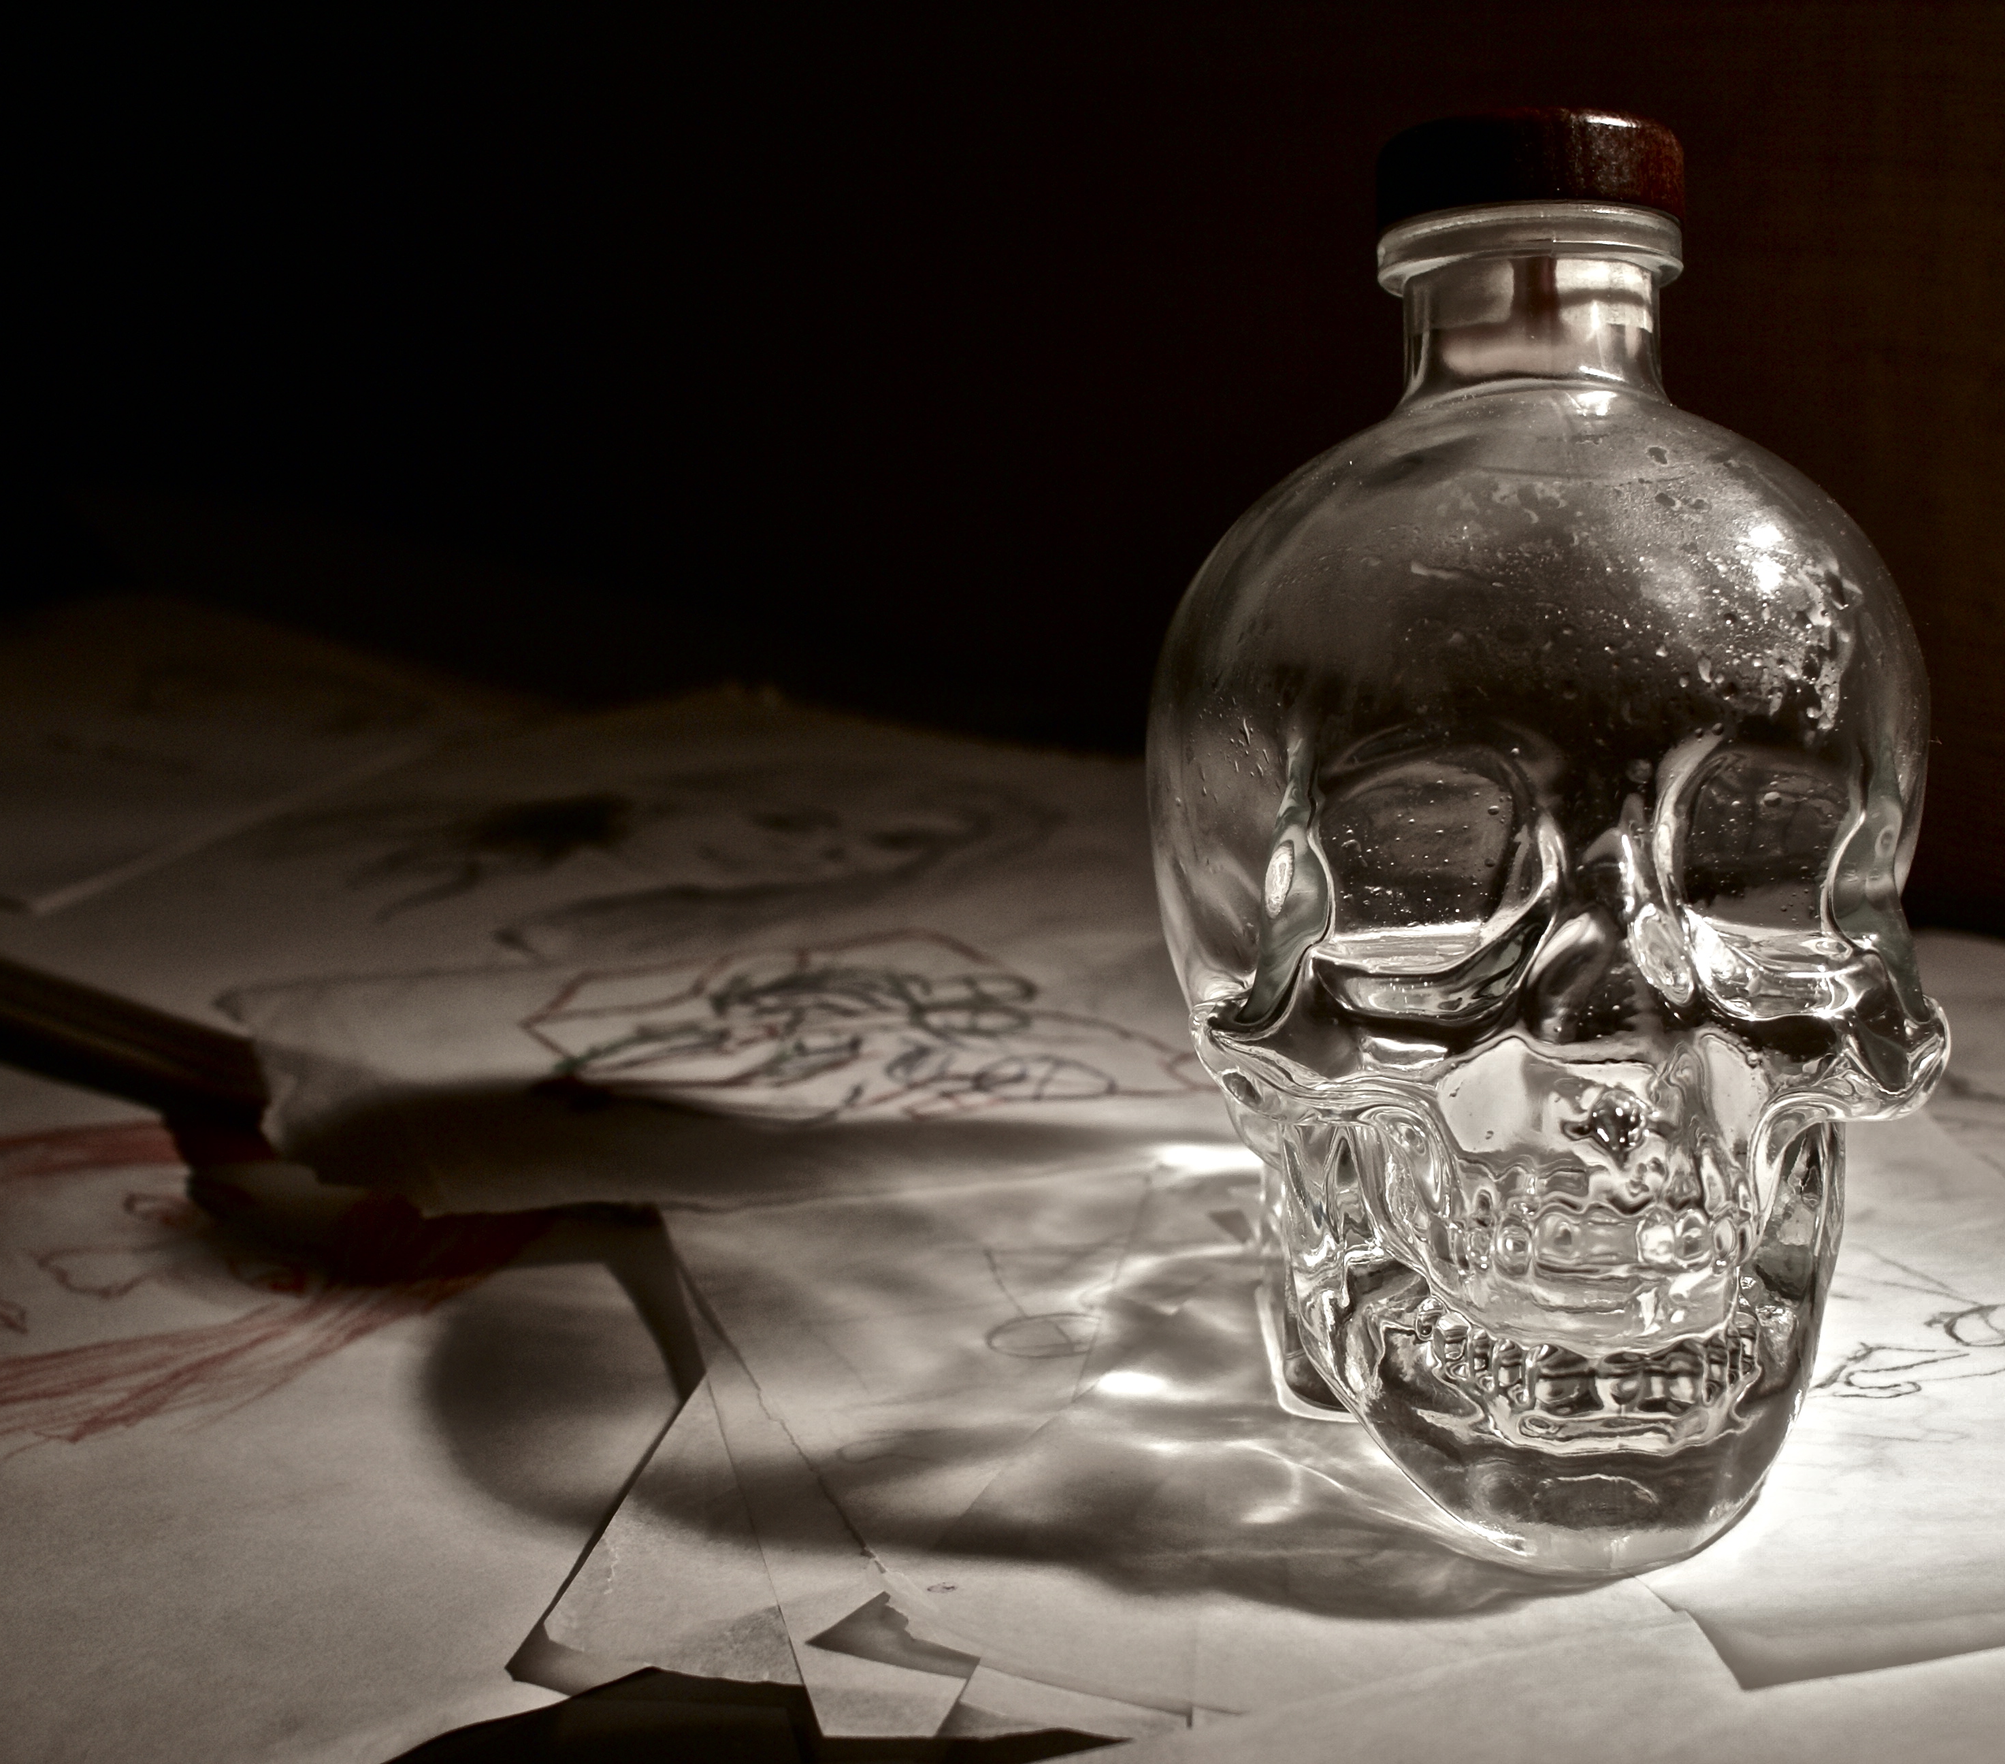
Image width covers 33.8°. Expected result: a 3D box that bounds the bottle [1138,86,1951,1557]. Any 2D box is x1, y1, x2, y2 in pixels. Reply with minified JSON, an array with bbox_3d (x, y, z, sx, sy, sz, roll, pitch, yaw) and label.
[{"bbox_3d":[0.073,-0.009,0.455,0.110,0.187,0.134,0,7,-3],"label":"bottle"}]

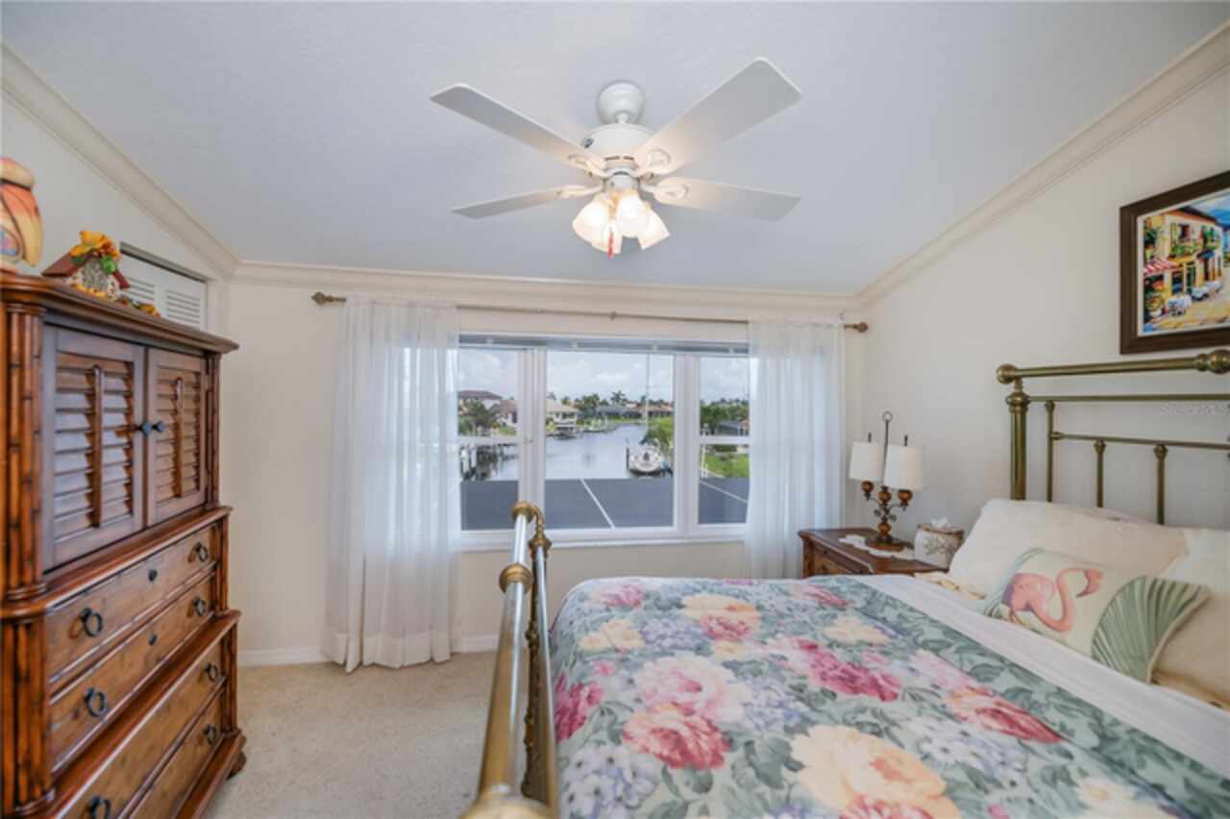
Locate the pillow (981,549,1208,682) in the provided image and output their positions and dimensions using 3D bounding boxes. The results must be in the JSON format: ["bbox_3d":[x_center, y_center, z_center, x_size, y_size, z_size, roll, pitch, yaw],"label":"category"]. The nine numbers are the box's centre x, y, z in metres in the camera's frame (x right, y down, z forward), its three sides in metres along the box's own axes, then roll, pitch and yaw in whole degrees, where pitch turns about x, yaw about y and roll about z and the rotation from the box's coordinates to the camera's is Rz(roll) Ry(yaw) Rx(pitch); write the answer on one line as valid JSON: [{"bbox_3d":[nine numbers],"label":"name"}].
[{"bbox_3d":[1.427,0.596,1.470,0.125,0.310,0.480,41,-5,-7],"label":"pillow"}]

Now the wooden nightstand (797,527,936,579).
[{"bbox_3d":[1.483,1.145,2.749,0.540,0.710,0.730,1,0,-9],"label":"wooden nightstand"}]

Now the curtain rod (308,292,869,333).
[{"bbox_3d":[-0.011,-0.588,2.937,3.450,0.080,0.090,1,0,-9],"label":"curtain rod"}]

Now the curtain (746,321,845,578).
[{"bbox_3d":[1.190,0.434,3.124,0.710,2.100,0.130,1,0,-9],"label":"curtain"}]

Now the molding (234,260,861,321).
[{"bbox_3d":[-0.213,-0.734,2.951,3.950,0.125,0.085,1,0,-9],"label":"molding"}]

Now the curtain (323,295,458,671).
[{"bbox_3d":[-1.276,0.411,2.749,0.740,2.100,0.140,1,0,-9],"label":"curtain"}]

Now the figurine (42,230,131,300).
[{"bbox_3d":[-1.373,-0.371,1.248,0.100,0.155,0.140,1,0,9],"label":"figurine"}]

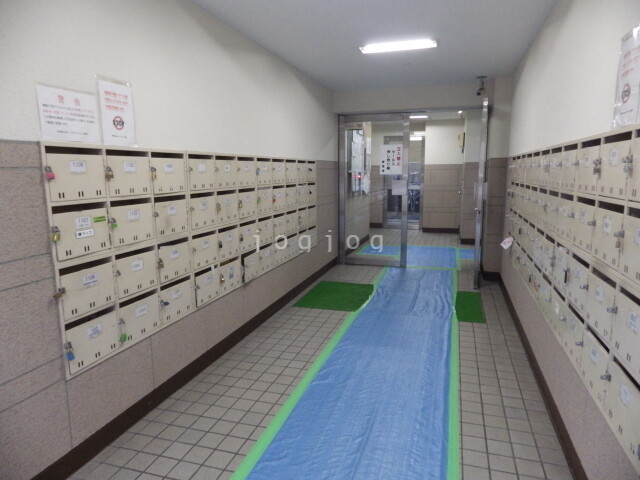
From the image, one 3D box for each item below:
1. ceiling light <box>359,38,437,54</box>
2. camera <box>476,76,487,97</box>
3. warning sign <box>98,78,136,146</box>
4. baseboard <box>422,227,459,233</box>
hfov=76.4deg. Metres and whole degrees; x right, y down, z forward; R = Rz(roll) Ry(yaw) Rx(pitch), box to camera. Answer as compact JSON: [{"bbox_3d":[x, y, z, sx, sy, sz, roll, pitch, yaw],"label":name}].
[{"bbox_3d":[0.645,-1.623,3.413,0.630,0.056,0.150,3,10,18],"label":"ceiling light"},{"bbox_3d":[1.849,-1.762,4.653,0.115,0.200,0.095,-9,13,-41],"label":"camera"},{"bbox_3d":[-1.000,-0.622,2.025,0.008,0.306,0.218,3,10,18],"label":"warning sign"},{"bbox_3d":[2.666,-0.203,8.937,0.790,0.110,0.020,3,10,18],"label":"baseboard"}]

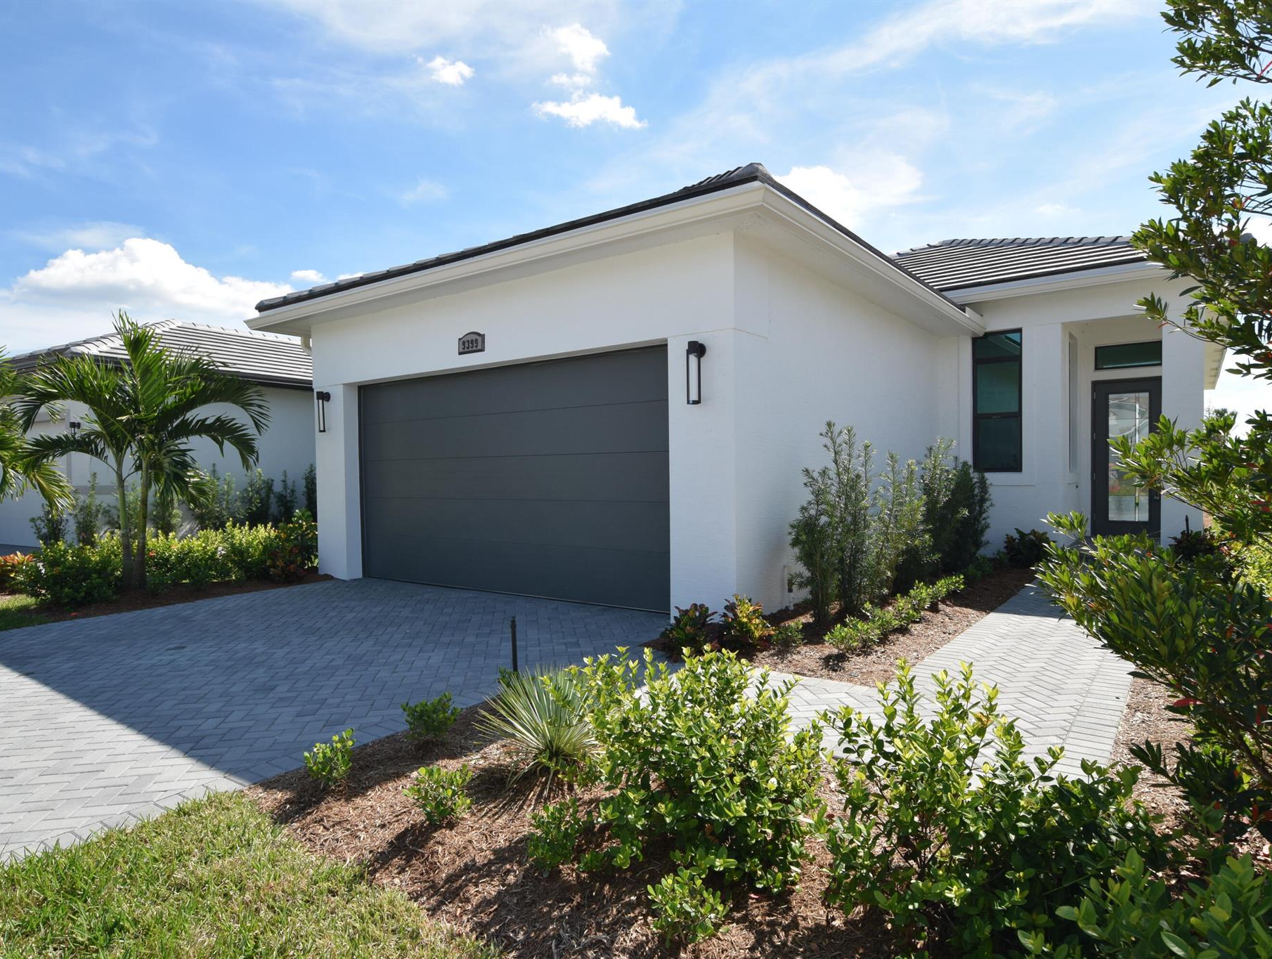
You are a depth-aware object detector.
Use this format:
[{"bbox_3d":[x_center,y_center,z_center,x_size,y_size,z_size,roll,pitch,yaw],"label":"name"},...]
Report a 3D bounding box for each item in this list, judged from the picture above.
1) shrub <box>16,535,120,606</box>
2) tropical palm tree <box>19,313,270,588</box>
[{"bbox_3d":[-6.251,0.966,8.404,0.945,0.725,0.945,-1,1,-37],"label":"shrub"},{"bbox_3d":[-5.639,-0.355,8.885,2.447,3.293,2.447,-1,1,-32],"label":"tropical palm tree"}]

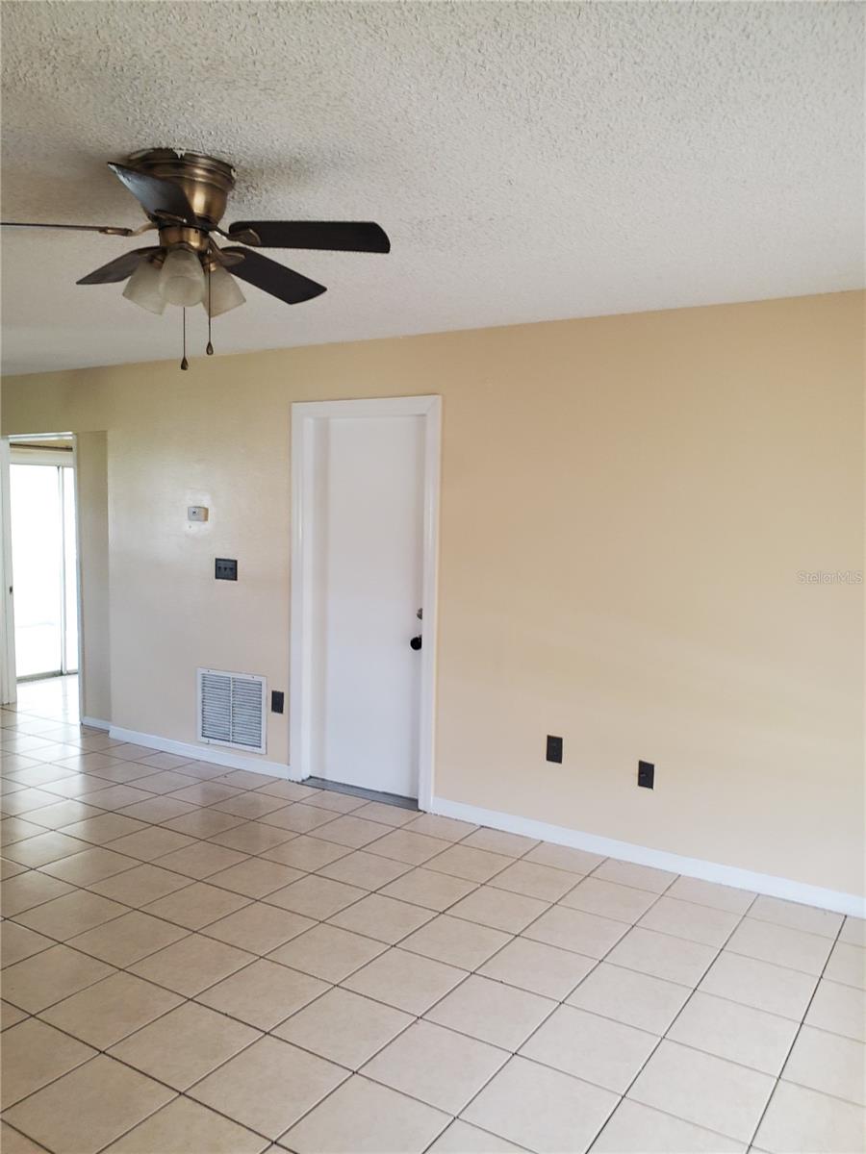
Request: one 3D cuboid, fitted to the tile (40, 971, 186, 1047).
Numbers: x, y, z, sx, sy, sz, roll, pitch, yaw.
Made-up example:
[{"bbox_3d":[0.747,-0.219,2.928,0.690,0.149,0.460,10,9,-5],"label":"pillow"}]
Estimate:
[{"bbox_3d":[-1.004,1.355,2.719,0.320,0.010,0.320,4,5,31],"label":"tile"}]

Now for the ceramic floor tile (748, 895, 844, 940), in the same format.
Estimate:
[{"bbox_3d":[1.417,1.331,3.399,0.322,0.010,0.266,4,4,32],"label":"ceramic floor tile"}]

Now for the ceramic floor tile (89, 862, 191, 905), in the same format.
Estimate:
[{"bbox_3d":[-1.215,1.288,3.616,0.323,0.010,0.323,4,6,33],"label":"ceramic floor tile"}]

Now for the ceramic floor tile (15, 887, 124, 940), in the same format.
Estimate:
[{"bbox_3d":[-1.366,1.280,3.283,0.322,0.010,0.322,4,4,32],"label":"ceramic floor tile"}]

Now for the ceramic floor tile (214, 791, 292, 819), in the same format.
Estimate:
[{"bbox_3d":[-0.957,1.206,4.561,0.320,0.010,0.320,4,5,31],"label":"ceramic floor tile"}]

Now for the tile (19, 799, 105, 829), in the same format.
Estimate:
[{"bbox_3d":[-1.879,1.212,4.399,0.323,0.010,0.323,4,6,33],"label":"tile"}]

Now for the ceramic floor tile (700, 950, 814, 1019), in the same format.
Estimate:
[{"bbox_3d":[1.106,1.385,2.940,0.323,0.010,0.323,4,6,33],"label":"ceramic floor tile"}]

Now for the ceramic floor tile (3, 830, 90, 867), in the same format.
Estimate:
[{"bbox_3d":[-1.748,1.231,3.907,0.322,0.010,0.322,4,4,32],"label":"ceramic floor tile"}]

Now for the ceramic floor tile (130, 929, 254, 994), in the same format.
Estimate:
[{"bbox_3d":[-0.832,1.345,3.004,0.323,0.010,0.323,4,6,33],"label":"ceramic floor tile"}]

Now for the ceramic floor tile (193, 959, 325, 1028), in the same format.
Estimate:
[{"bbox_3d":[-0.551,1.365,2.832,0.323,0.010,0.323,4,6,33],"label":"ceramic floor tile"}]

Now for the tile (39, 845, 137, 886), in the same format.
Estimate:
[{"bbox_3d":[-1.455,1.240,3.700,0.319,0.010,0.319,3,4,32],"label":"tile"}]

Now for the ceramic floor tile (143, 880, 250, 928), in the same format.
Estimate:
[{"bbox_3d":[-0.929,1.299,3.422,0.320,0.010,0.320,4,5,31],"label":"ceramic floor tile"}]

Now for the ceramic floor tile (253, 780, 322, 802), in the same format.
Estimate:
[{"bbox_3d":[-0.799,1.196,4.829,0.323,0.010,0.264,4,6,33],"label":"ceramic floor tile"}]

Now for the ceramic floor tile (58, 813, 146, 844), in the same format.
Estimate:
[{"bbox_3d":[-1.599,1.231,4.227,0.323,0.010,0.323,4,6,33],"label":"ceramic floor tile"}]

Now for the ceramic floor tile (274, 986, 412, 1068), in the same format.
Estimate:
[{"bbox_3d":[-0.271,1.384,2.659,0.323,0.010,0.323,4,6,33],"label":"ceramic floor tile"}]

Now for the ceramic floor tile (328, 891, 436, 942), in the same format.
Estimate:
[{"bbox_3d":[-0.189,1.291,3.272,0.319,0.010,0.319,3,4,32],"label":"ceramic floor tile"}]

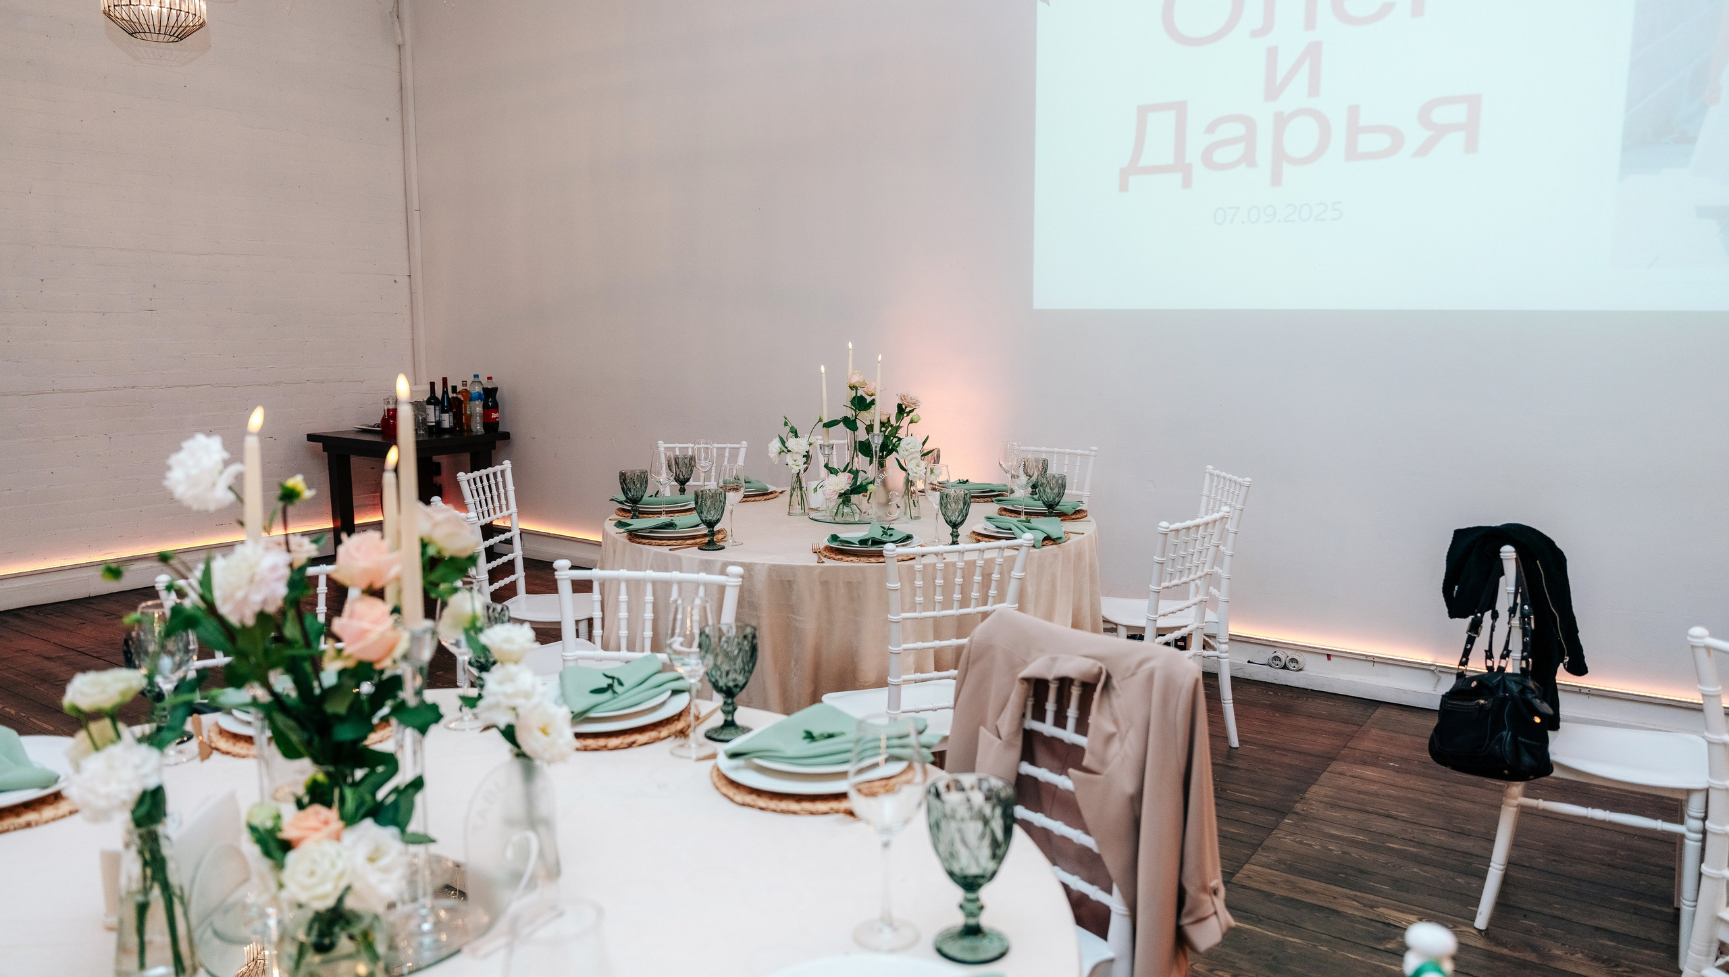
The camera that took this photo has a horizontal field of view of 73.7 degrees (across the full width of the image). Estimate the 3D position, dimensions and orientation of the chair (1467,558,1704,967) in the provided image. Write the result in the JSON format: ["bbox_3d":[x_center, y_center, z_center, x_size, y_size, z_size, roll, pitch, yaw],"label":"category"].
[{"bbox_3d":[1.722,0.580,2.723,0.440,0.920,0.400,5,9,30],"label":"chair"}]

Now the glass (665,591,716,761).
[{"bbox_3d":[-0.260,0.285,1.750,0.075,0.233,0.075,1,8,0],"label":"glass"}]

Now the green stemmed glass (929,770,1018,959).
[{"bbox_3d":[0.114,0.402,1.215,0.087,0.171,0.087,0,8,0],"label":"green stemmed glass"}]

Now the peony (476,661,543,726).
[{"bbox_3d":[-0.390,0.225,1.262,0.066,0.062,0.063,-3,8,-18],"label":"peony"}]

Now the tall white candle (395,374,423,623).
[{"bbox_3d":[-0.477,0.017,1.209,0.021,0.259,0.021,-3,9,-21],"label":"tall white candle"}]

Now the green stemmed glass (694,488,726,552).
[{"bbox_3d":[-0.456,0.092,3.406,0.087,0.171,0.087,0,8,0],"label":"green stemmed glass"}]

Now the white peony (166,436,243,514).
[{"bbox_3d":[-0.738,-0.017,1.285,0.082,0.087,0.082,-5,9,-30],"label":"white peony"}]

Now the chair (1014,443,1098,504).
[{"bbox_3d":[0.629,0.311,4.484,0.410,0.900,0.440,7,10,41],"label":"chair"}]

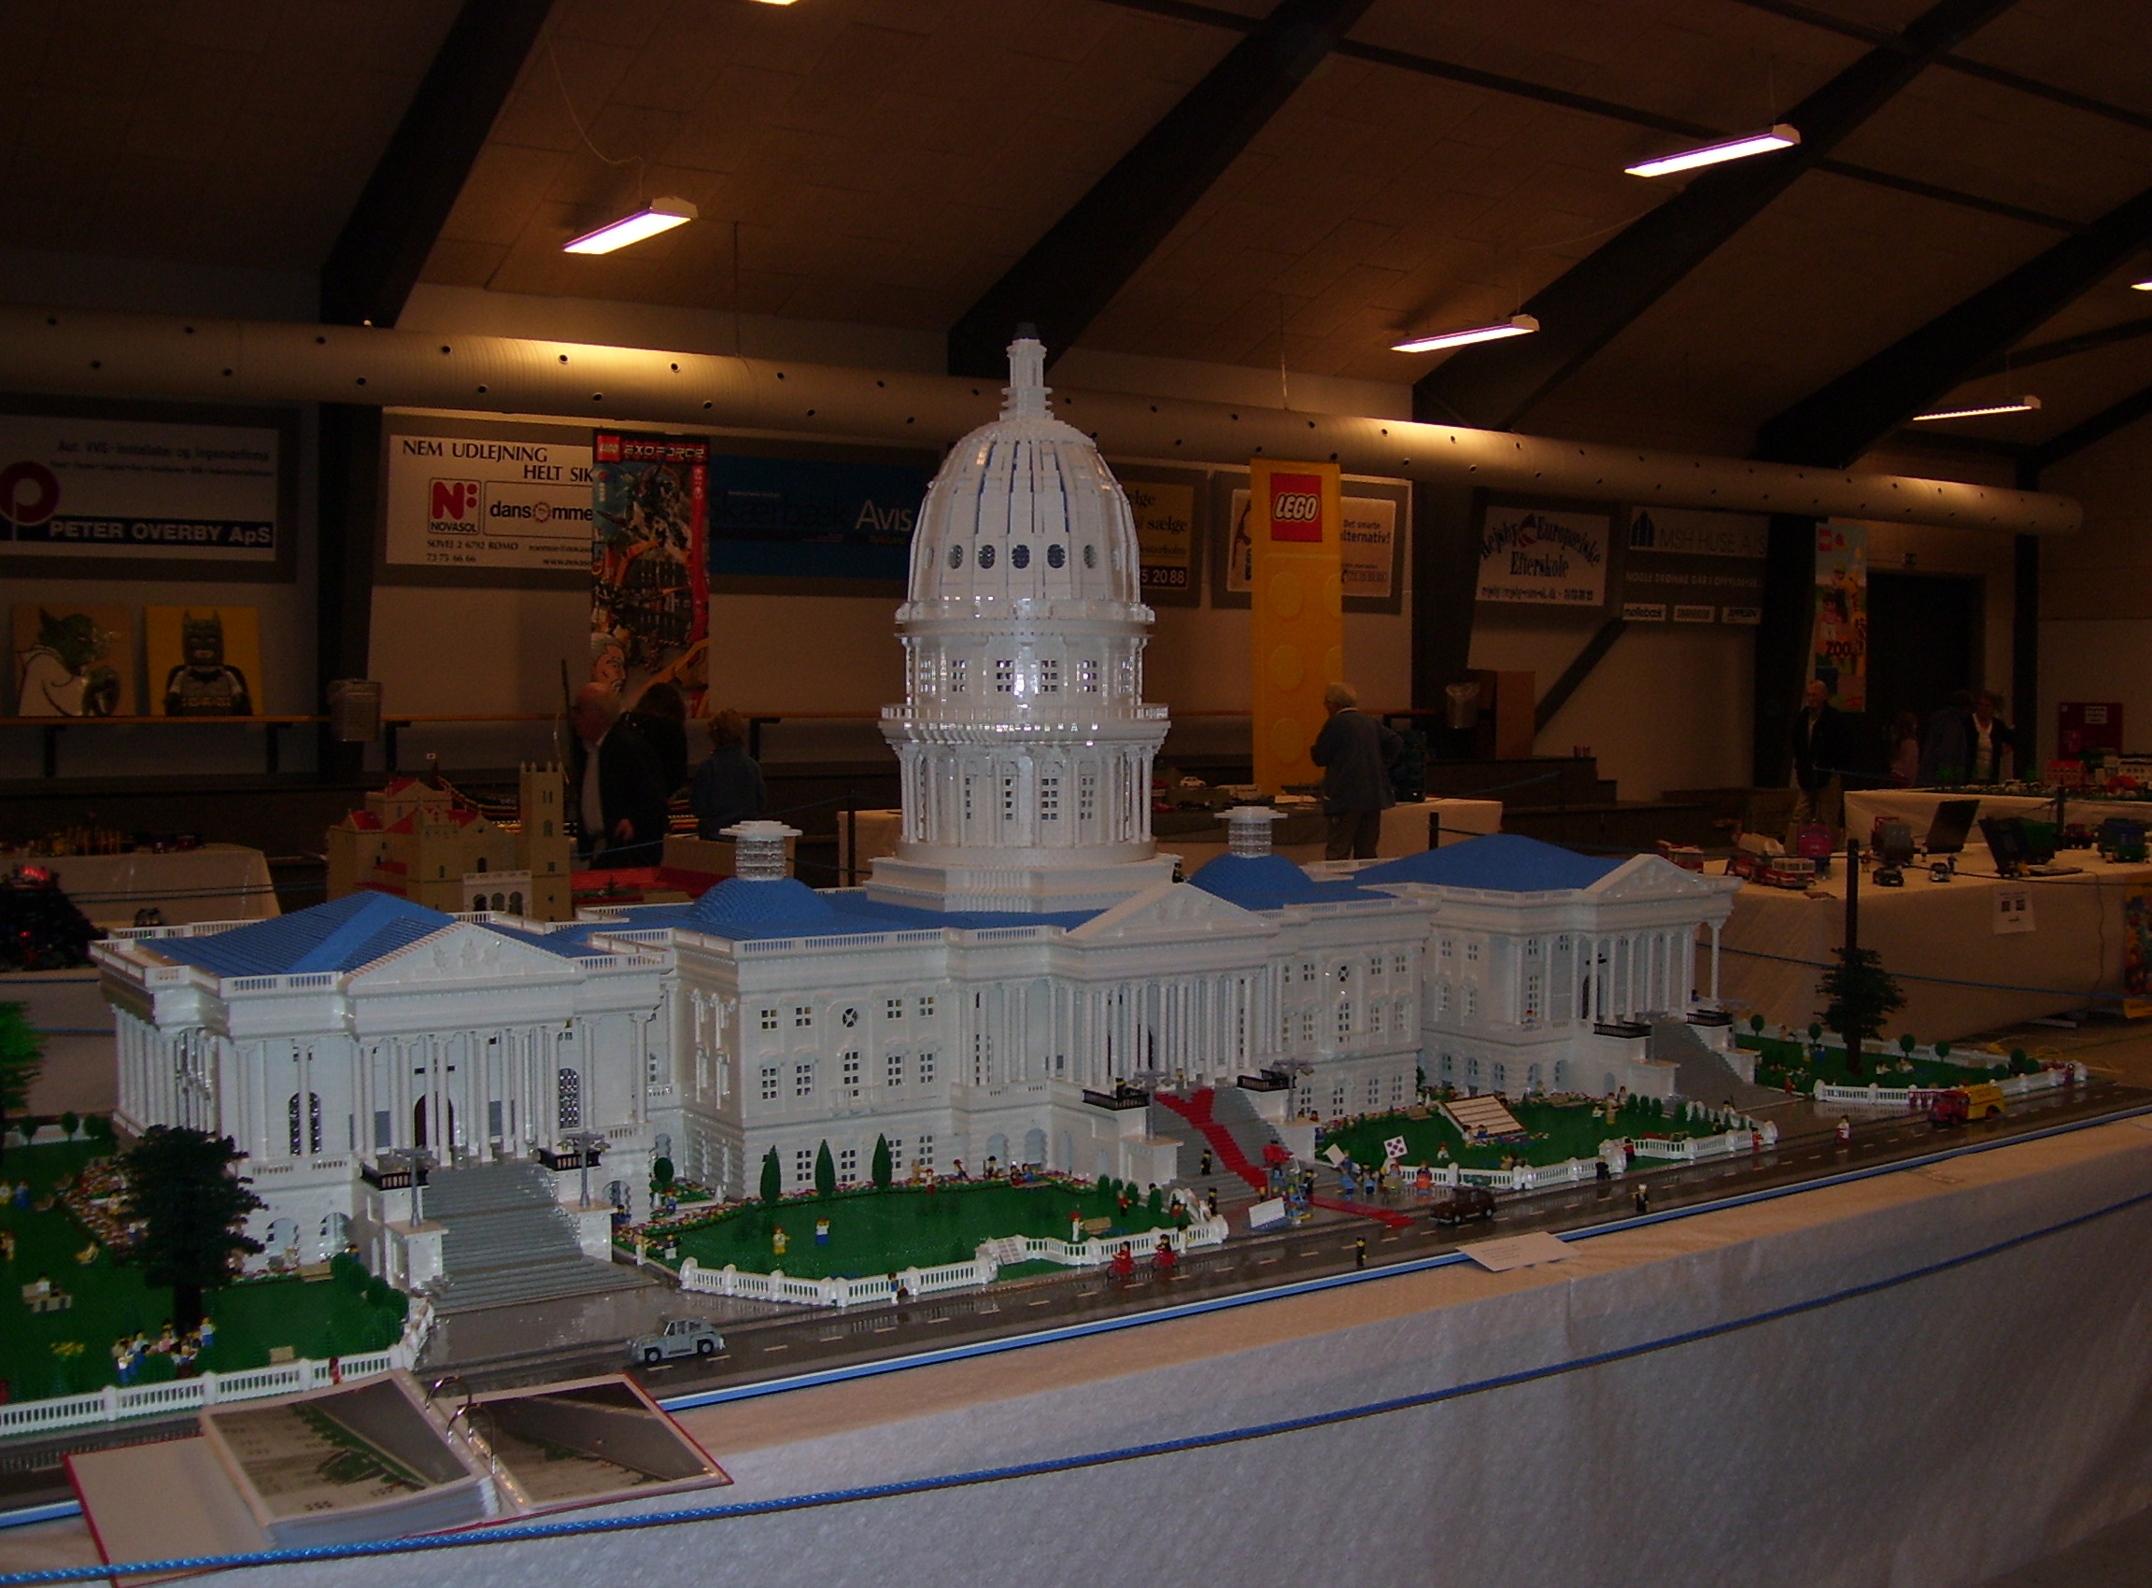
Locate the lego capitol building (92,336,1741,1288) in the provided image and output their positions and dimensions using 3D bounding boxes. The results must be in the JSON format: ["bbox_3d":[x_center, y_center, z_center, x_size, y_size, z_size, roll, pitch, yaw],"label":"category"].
[{"bbox_3d":[-0.024,-0.111,4.241,3.310,1.531,1.170,-2,3,-33],"label":"lego capitol building"}]

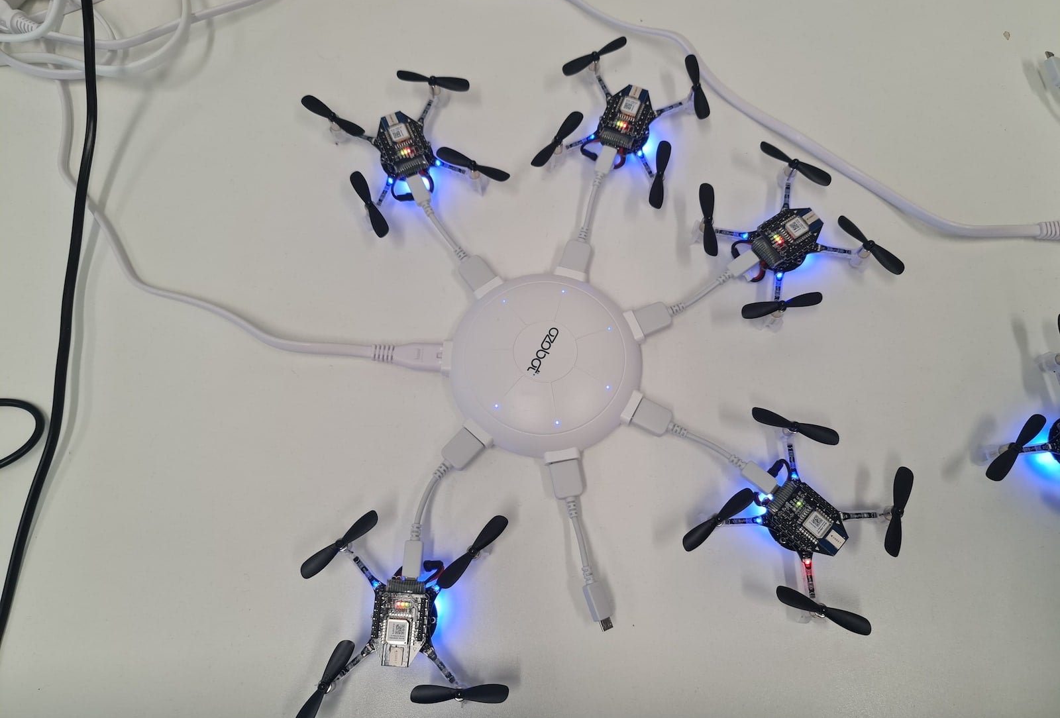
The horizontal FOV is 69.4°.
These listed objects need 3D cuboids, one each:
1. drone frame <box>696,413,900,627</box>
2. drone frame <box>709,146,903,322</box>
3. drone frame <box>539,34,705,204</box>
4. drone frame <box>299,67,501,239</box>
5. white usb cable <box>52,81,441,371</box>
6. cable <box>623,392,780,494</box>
[{"bbox_3d":[0.140,0.083,0.397,0.104,0.030,0.104,41,76,12],"label":"drone frame"},{"bbox_3d":[0.144,-0.065,0.448,0.099,0.030,0.107,-33,75,-10],"label":"drone frame"},{"bbox_3d":[0.058,-0.144,0.473,0.094,0.030,0.111,22,73,7],"label":"drone frame"},{"bbox_3d":[-0.073,-0.126,0.468,0.099,0.030,0.108,-22,73,-7],"label":"drone frame"},{"bbox_3d":[-0.197,-0.064,0.457,0.324,0.012,0.077,35,75,11],"label":"white usb cable"},{"bbox_3d":[0.091,0.046,0.413,0.088,0.015,0.019,30,74,9],"label":"cable"}]

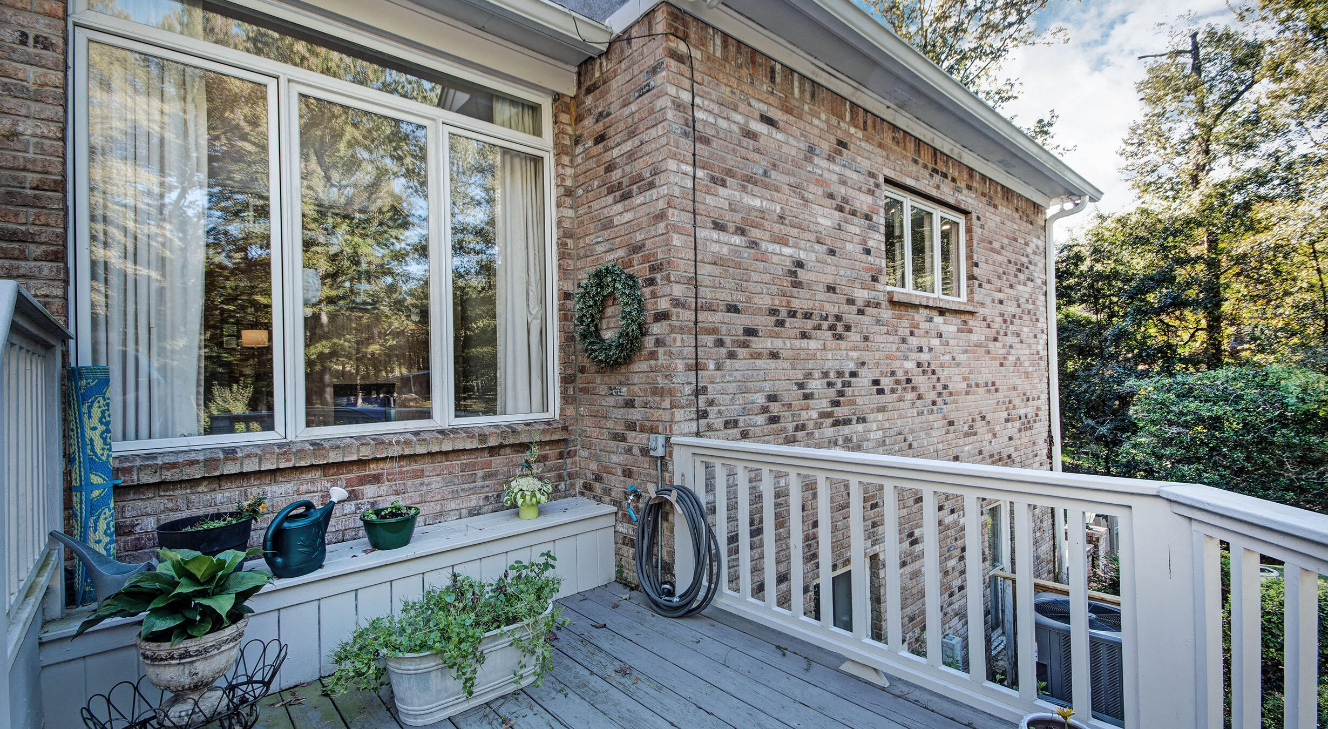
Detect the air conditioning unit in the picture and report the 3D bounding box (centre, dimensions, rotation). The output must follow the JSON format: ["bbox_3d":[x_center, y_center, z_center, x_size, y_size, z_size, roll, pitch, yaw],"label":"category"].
[{"bbox_3d":[3.736,2.561,4.793,0.850,0.740,0.850,-2,-1,37],"label":"air conditioning unit"}]

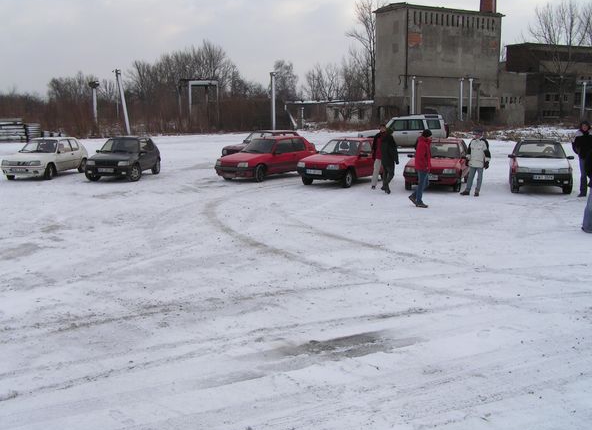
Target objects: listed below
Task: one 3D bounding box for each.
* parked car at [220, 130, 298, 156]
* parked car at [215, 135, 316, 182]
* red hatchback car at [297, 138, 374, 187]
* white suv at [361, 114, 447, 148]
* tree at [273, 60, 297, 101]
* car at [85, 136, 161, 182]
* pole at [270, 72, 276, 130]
[{"bbox_3d":[-1.262,-2.865,27.605,1.630,1.380,3.850,7,12,38],"label":"parked car"},{"bbox_3d":[-0.952,-1.941,22.154,1.630,1.380,4.020,7,12,38],"label":"parked car"},{"bbox_3d":[1.635,-1.730,20.817,1.580,1.370,3.705,6,12,35],"label":"red hatchback car"},{"bbox_3d":[5.387,-4.098,32.869,4.620,1.940,1.860,0,10,2],"label":"white suv"},{"bbox_3d":[-1.325,-15.023,79.330,3.200,8.001,3.200,0,10,0],"label":"tree"},{"bbox_3d":[-5.931,-1.973,22.614,1.580,1.370,3.705,0,10,5],"label":"car"},{"bbox_3d":[-1.976,-10.078,57.554,0.420,5.328,0.420,0,10,0],"label":"pole"}]

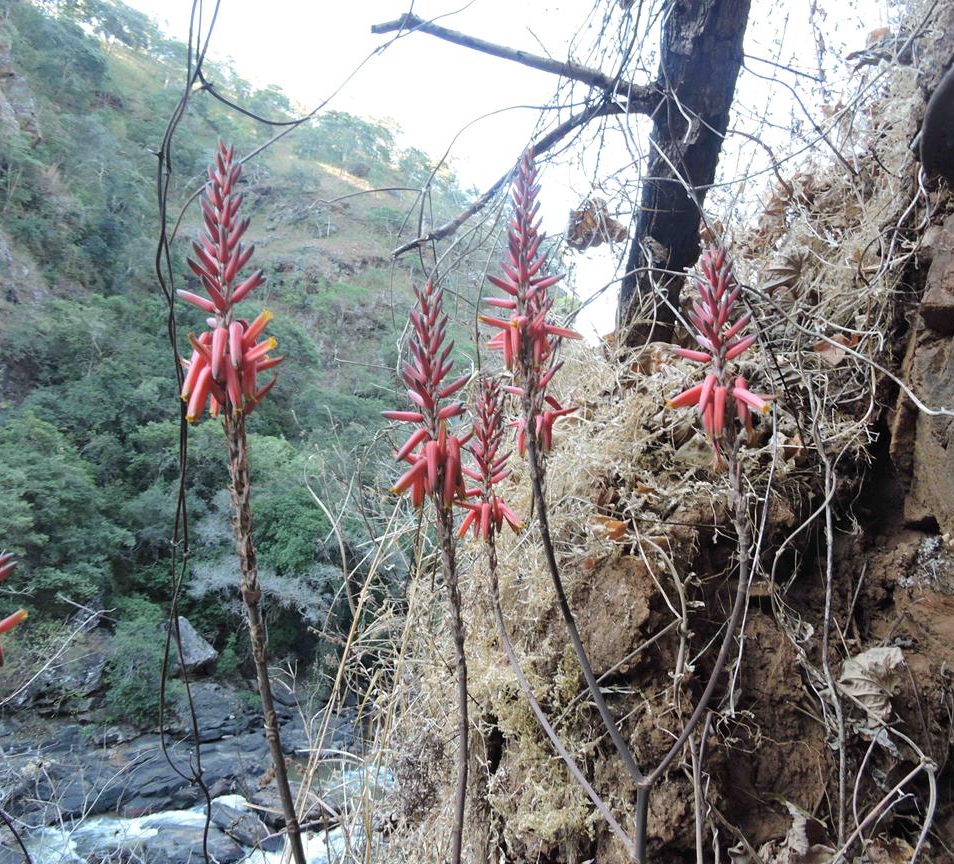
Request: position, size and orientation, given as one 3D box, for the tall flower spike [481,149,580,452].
[{"bbox_3d":[0.060,-0.148,0.900,0.108,0.339,0.105,-1,2,0],"label":"tall flower spike"}]

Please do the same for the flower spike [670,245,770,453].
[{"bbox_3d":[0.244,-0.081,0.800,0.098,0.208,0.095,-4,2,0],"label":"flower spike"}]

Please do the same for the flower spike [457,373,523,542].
[{"bbox_3d":[0.018,0.033,1.020,0.081,0.205,0.079,-1,2,0],"label":"flower spike"}]

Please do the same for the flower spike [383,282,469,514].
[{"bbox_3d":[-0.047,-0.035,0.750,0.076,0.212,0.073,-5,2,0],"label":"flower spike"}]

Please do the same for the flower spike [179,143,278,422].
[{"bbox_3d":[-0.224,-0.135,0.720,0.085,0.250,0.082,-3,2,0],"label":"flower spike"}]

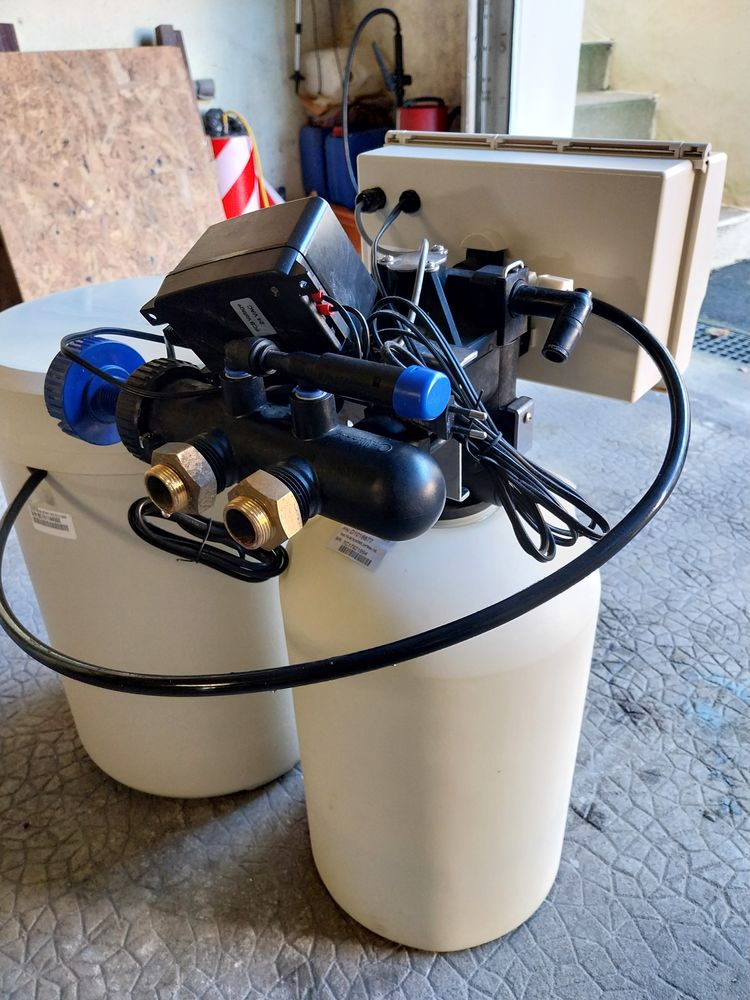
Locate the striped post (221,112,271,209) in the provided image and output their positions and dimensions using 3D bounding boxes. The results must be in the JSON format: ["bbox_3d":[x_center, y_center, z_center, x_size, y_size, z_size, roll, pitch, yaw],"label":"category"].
[{"bbox_3d":[-0.418,-1.014,2.516,0.140,0.534,0.140,-7,32,-7],"label":"striped post"}]

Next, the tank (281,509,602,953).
[{"bbox_3d":[0.055,0.165,0.675,0.257,0.435,0.257,-2,32,1],"label":"tank"}]

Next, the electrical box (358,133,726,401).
[{"bbox_3d":[0.111,-0.186,0.580,0.251,0.165,0.089,22,40,34],"label":"electrical box"}]

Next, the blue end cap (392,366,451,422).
[{"bbox_3d":[0.022,-0.051,0.363,0.018,0.025,0.025,22,39,34],"label":"blue end cap"}]

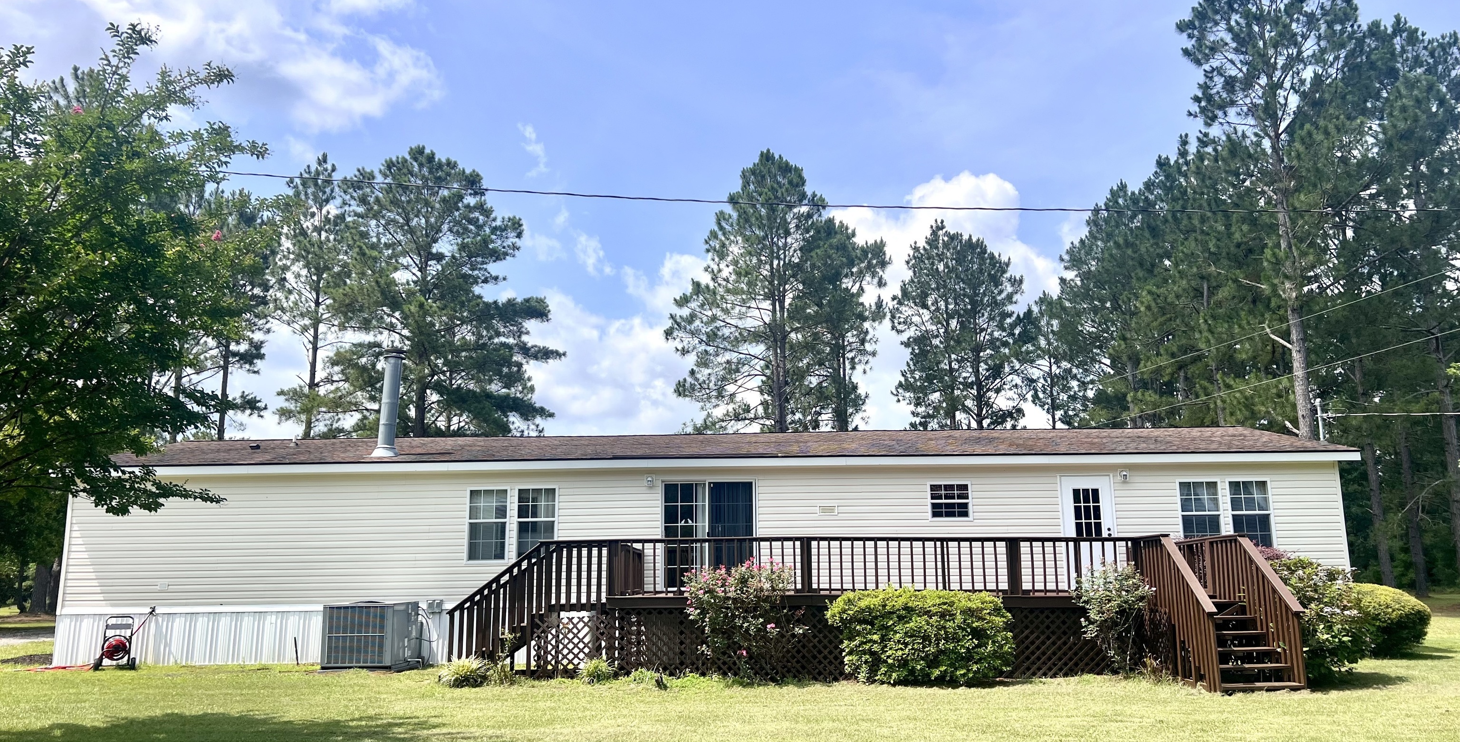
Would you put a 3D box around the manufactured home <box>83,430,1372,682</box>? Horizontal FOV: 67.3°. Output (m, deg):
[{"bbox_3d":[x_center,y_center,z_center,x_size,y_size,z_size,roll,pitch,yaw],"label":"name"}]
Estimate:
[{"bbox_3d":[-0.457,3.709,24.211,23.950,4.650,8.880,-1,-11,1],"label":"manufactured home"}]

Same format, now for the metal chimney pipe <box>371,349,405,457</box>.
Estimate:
[{"bbox_3d":[-6.695,0.635,21.450,0.500,2.120,0.480,-1,-11,1],"label":"metal chimney pipe"}]

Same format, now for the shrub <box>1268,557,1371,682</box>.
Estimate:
[{"bbox_3d":[8.090,3.438,15.371,1.750,1.650,1.700,-1,-11,1],"label":"shrub"}]

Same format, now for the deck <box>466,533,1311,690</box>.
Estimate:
[{"bbox_3d":[1.414,3.529,16.505,11.000,2.030,6.600,-1,-11,1],"label":"deck"}]

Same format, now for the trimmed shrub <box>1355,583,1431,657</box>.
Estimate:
[{"bbox_3d":[11.345,4.349,19.230,2.000,1.250,1.950,-1,-11,1],"label":"trimmed shrub"}]

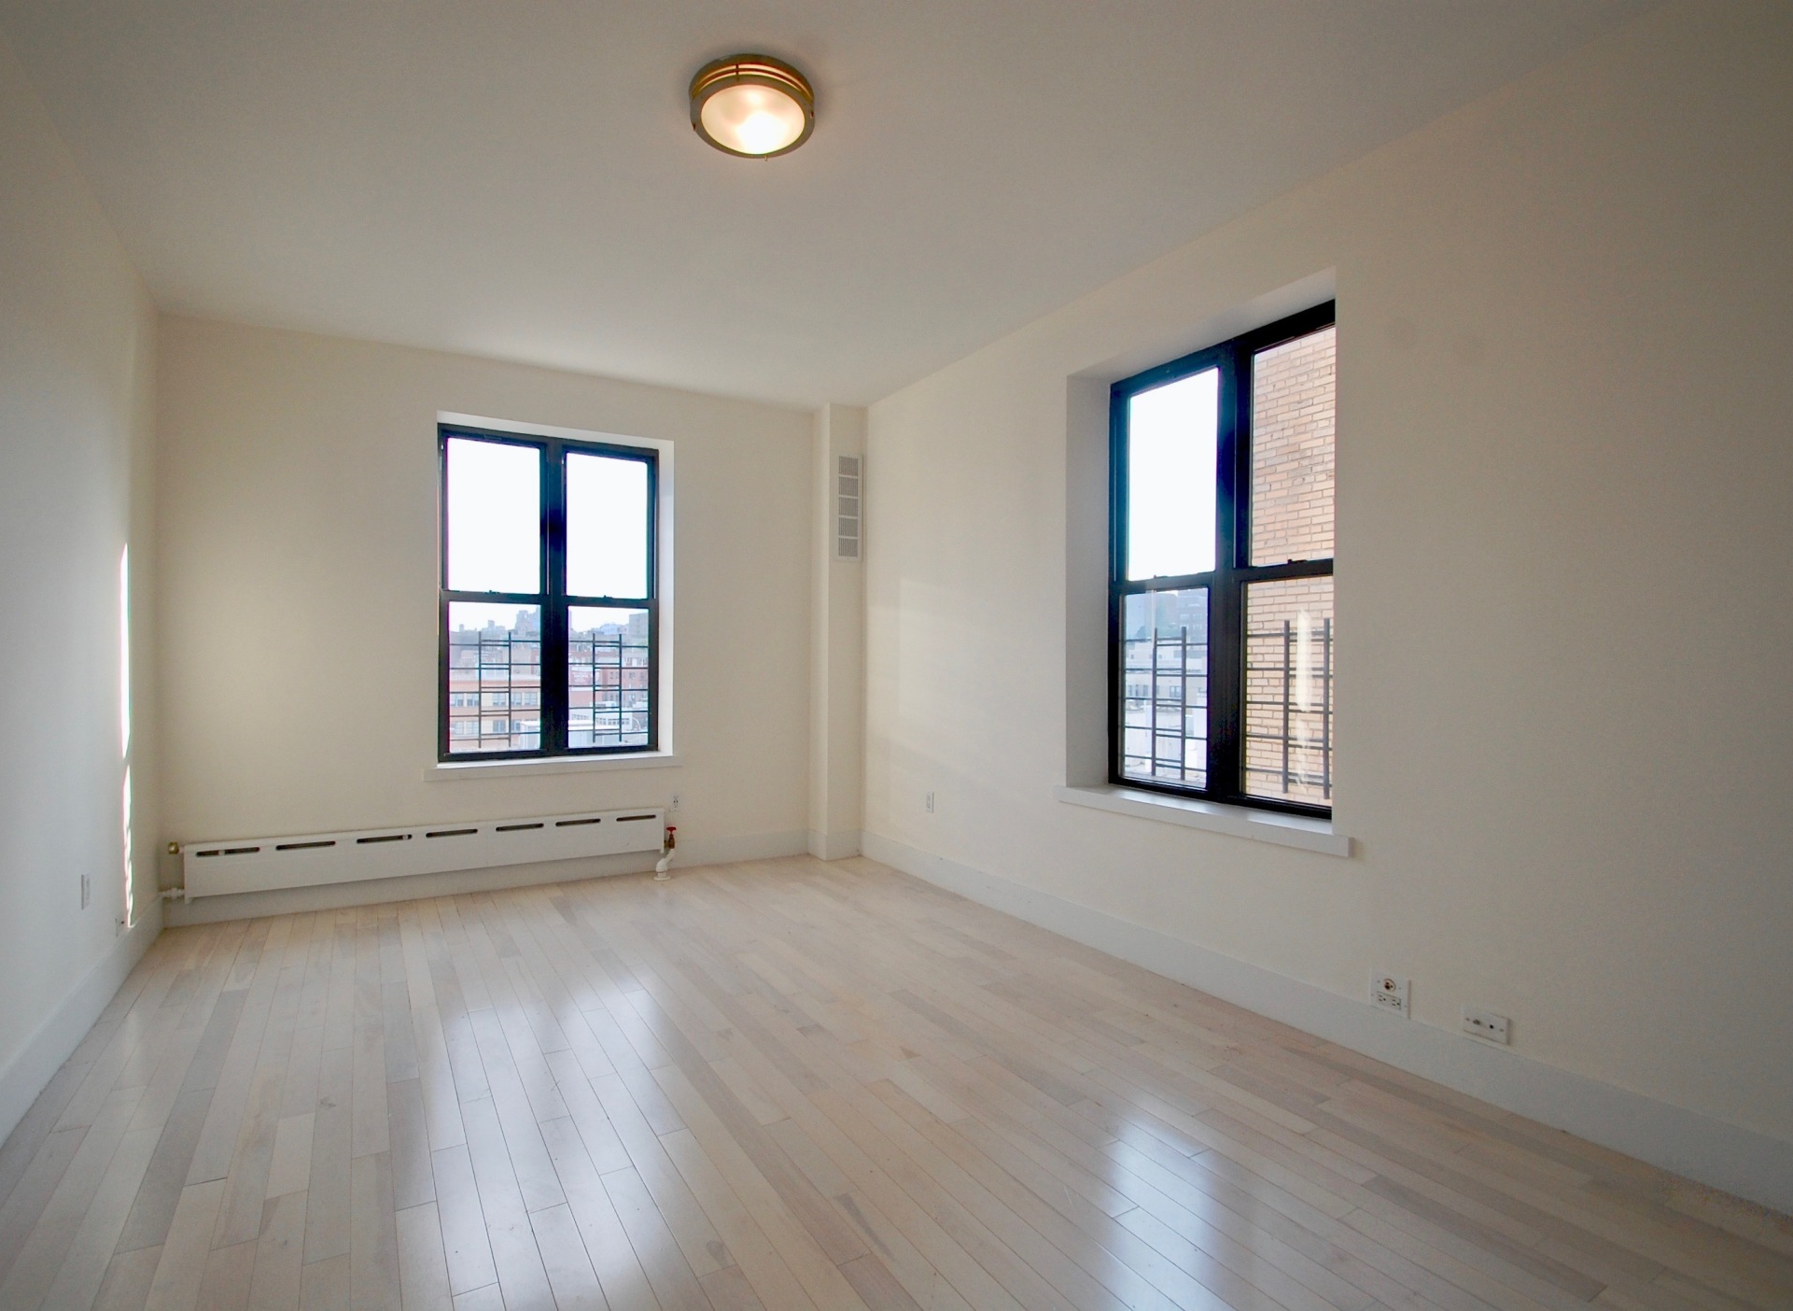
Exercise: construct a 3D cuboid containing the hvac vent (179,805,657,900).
[{"bbox_3d":[-2.254,0.975,4.169,2.086,0.231,0.110,0,0,-28],"label":"hvac vent"}]

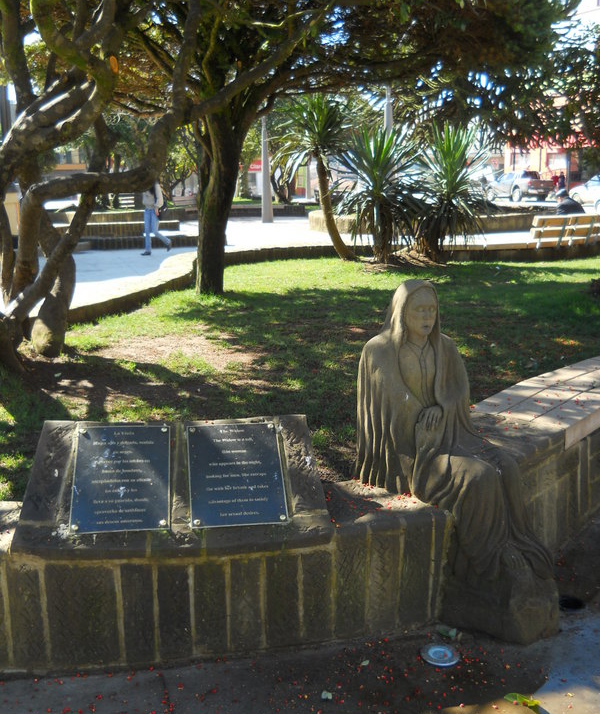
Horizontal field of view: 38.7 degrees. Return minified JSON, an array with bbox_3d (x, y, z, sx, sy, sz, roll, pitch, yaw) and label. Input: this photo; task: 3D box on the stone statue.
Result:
[{"bbox_3d":[0.597,0.325,3.208,0.869,1.225,0.504,12,17,44],"label":"stone statue"}]

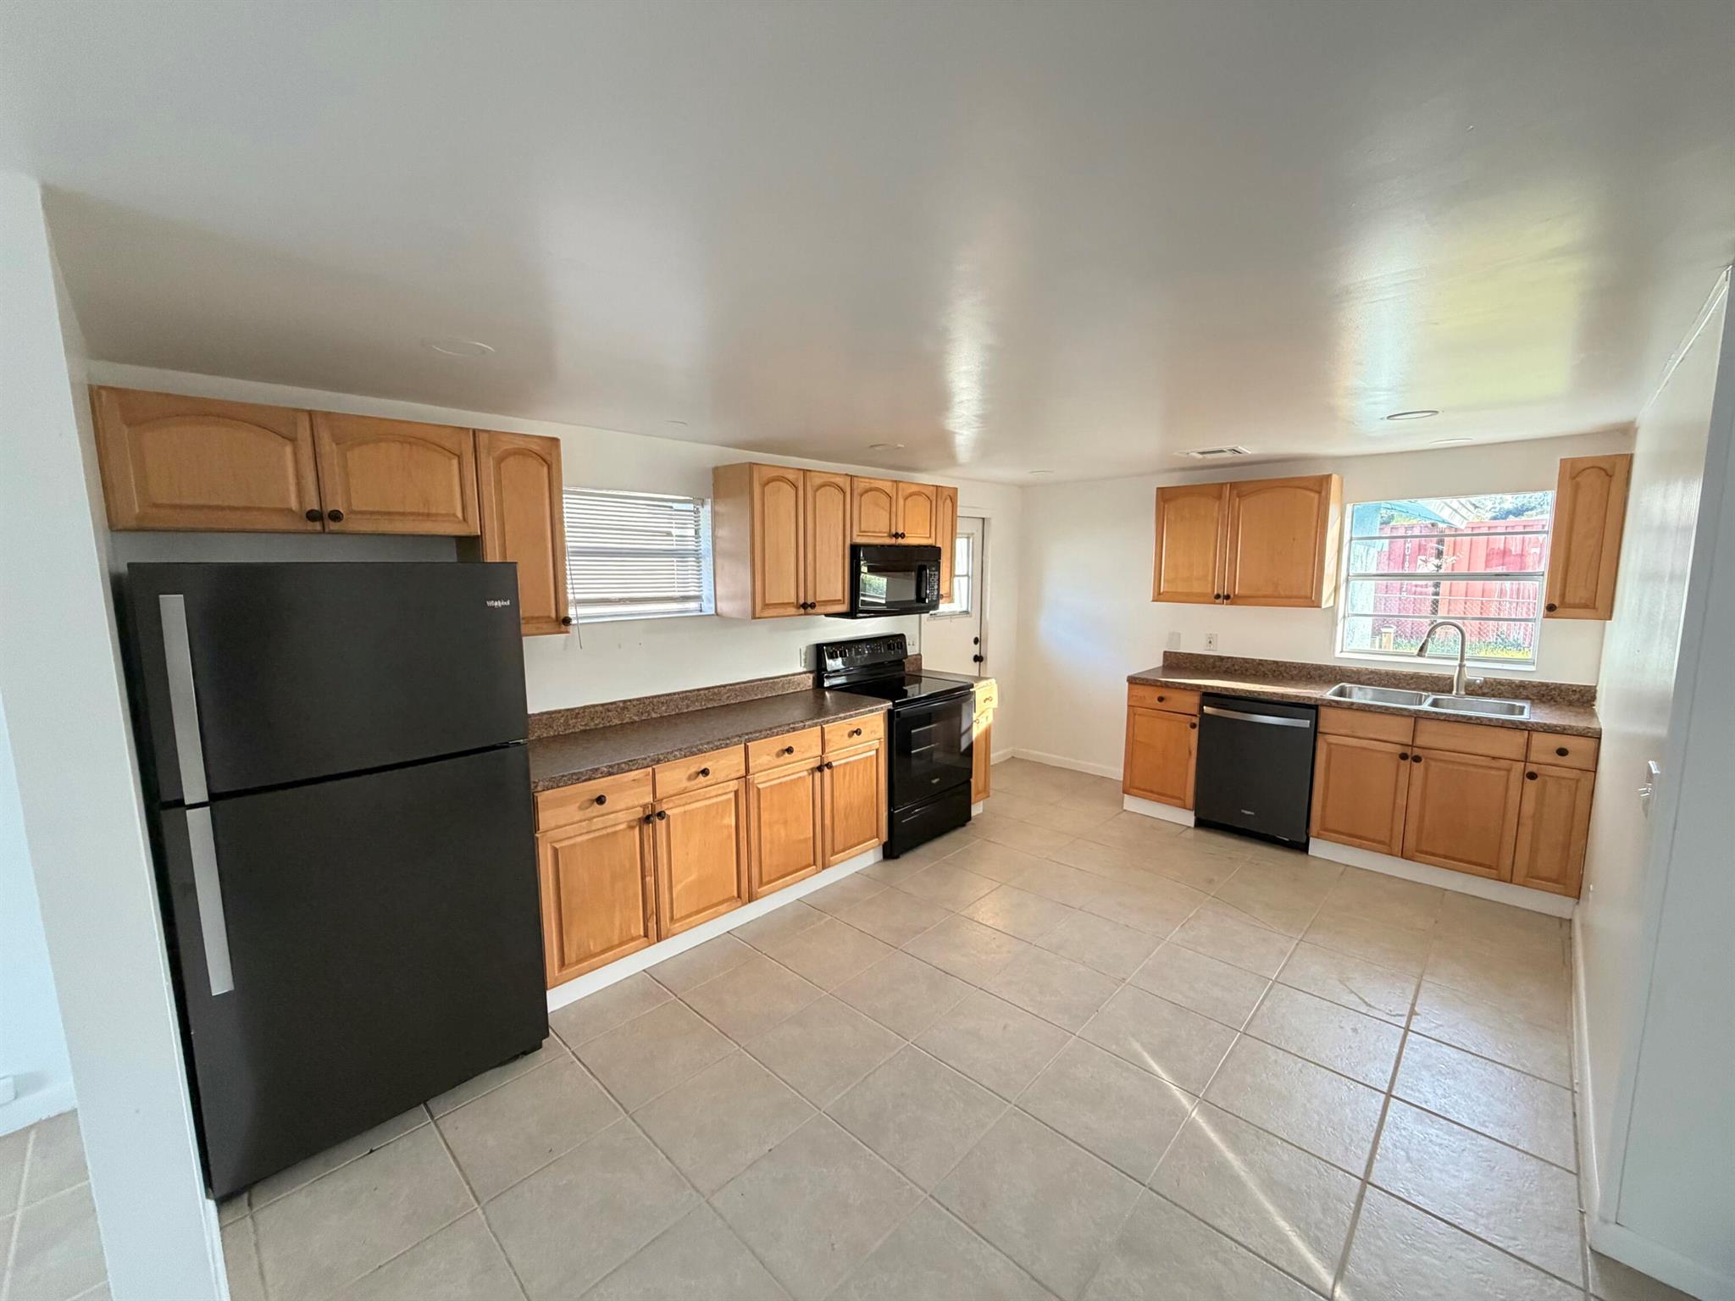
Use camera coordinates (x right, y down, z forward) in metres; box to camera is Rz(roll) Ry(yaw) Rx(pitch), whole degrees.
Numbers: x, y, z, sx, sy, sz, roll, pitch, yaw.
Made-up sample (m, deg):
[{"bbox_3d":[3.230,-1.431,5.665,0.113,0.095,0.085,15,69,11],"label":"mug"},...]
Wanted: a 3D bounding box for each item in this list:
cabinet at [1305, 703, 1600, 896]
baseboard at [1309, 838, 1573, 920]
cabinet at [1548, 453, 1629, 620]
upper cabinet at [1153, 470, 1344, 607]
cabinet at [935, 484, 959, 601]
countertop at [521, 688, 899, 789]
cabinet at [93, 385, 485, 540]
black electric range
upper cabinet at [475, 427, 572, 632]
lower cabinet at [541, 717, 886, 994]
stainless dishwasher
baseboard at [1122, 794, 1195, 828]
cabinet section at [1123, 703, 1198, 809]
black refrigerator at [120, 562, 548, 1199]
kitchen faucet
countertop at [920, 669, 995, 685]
[{"bbox_3d":[3.050,0.681,3.714,1.067,0.752,0.594,7,10,43],"label":"cabinet"},{"bbox_3d":[2.894,1.144,3.608,1.068,0.115,0.020,7,10,43],"label":"baseboard"},{"bbox_3d":[3.501,-0.538,3.423,0.230,0.756,0.325,6,10,43],"label":"cabinet"},{"bbox_3d":[2.356,-0.664,4.415,0.977,0.748,0.291,7,10,43],"label":"upper cabinet"},{"bbox_3d":[0.399,-0.676,4.599,0.319,0.746,0.211,7,10,43],"label":"cabinet"},{"bbox_3d":[-0.738,0.358,3.305,0.624,0.037,1.869,7,10,43],"label":"countertop"},{"bbox_3d":[-1.841,-0.571,2.315,0.330,0.377,0.932,6,10,43],"label":"cabinet"},{"bbox_3d":[0.196,0.530,4.323,0.670,1.172,0.763,6,10,43],"label":"black electric range"},{"bbox_3d":[-1.416,-0.444,2.781,0.330,0.758,0.307,6,10,43],"label":"upper cabinet"},{"bbox_3d":[-0.747,0.751,3.362,0.600,0.752,1.849,7,10,43],"label":"lower cabinet"},{"bbox_3d":[2.428,0.680,4.277,0.603,0.865,0.630,6,10,43],"label":"stainless dishwasher"},{"bbox_3d":[1.898,1.029,4.554,0.449,0.115,0.020,7,10,43],"label":"baseboard"},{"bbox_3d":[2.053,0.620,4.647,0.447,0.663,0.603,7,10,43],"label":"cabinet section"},{"bbox_3d":[-1.655,0.551,2.250,0.790,1.655,0.839,6,10,43],"label":"black refrigerator"},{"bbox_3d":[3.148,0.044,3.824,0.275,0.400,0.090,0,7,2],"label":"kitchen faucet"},{"bbox_3d":[0.514,0.184,4.602,0.624,0.037,0.226,7,10,43],"label":"countertop"}]

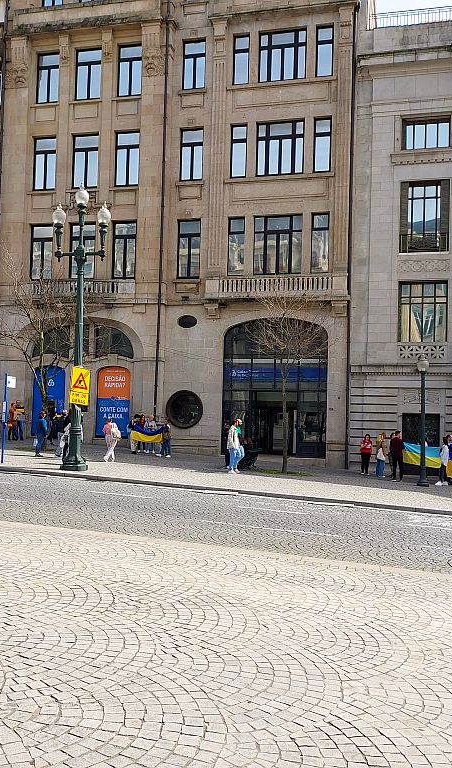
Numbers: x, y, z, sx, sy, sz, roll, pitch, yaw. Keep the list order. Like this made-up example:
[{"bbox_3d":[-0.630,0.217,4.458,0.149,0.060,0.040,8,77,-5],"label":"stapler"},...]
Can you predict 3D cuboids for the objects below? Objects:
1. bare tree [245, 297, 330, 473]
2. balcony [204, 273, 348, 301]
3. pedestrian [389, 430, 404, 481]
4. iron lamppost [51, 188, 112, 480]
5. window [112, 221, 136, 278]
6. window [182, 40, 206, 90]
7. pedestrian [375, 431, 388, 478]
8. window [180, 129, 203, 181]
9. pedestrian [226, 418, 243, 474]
[{"bbox_3d":[2.072,-0.087,28.618,3.100,6.300,3.000,1,-3,16],"label":"bare tree"},{"bbox_3d":[2.033,-3.983,34.113,6.072,0.974,0.800,1,-3,16],"label":"balcony"},{"bbox_3d":[6.050,2.549,29.232,0.520,1.778,0.380,0,-3,36],"label":"pedestrian"},{"bbox_3d":[-4.247,-1.631,24.057,1.720,8.200,0.780,1,-3,16],"label":"iron lamppost"},{"bbox_3d":[-4.385,-5.802,35.867,1.064,2.512,0.200,1,-2,14],"label":"window"},{"bbox_3d":[-1.407,-14.370,37.335,1.037,2.229,0.200,1,-3,15],"label":"window"},{"bbox_3d":[5.633,2.600,30.100,0.450,1.617,0.500,1,-3,9],"label":"pedestrian"},{"bbox_3d":[-1.446,-9.769,35.290,1.010,2.221,0.200,1,-2,14],"label":"window"},{"bbox_3d":[0.285,2.033,27.222,0.550,1.778,0.500,1,-2,14],"label":"pedestrian"}]

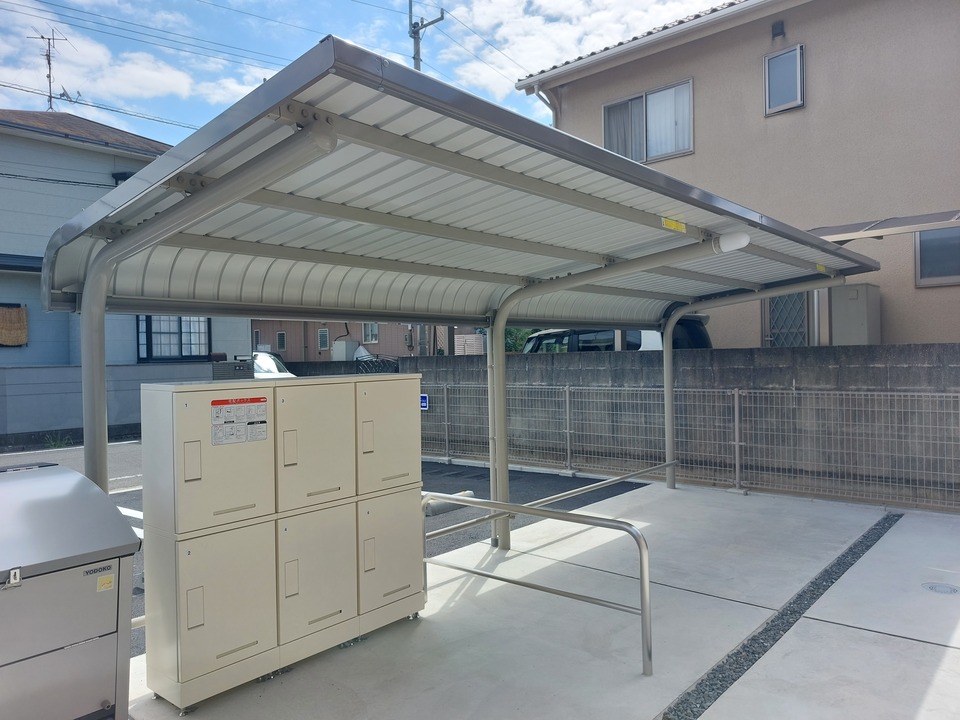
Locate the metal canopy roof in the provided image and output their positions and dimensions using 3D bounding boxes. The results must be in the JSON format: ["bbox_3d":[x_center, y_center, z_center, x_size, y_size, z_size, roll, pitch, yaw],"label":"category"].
[{"bbox_3d":[0.776,-0.487,4.129,1.976,0.469,5.515,-1,0,42],"label":"metal canopy roof"}]

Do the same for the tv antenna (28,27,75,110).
[{"bbox_3d":[-10.555,-7.090,16.300,0.920,1.960,1.160,-1,0,-12],"label":"tv antenna"}]

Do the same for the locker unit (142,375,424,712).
[{"bbox_3d":[-0.813,0.711,3.040,0.288,1.246,1.260,-1,0,41],"label":"locker unit"}]

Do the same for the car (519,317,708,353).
[{"bbox_3d":[1.847,0.300,10.691,3.500,1.770,1.520,-1,0,43],"label":"car"}]

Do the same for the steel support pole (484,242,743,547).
[{"bbox_3d":[0.759,0.317,4.144,1.746,1.970,0.083,-1,0,42],"label":"steel support pole"}]

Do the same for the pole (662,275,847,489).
[{"bbox_3d":[2.473,0.282,6.127,1.654,1.970,0.083,-1,0,42],"label":"pole"}]

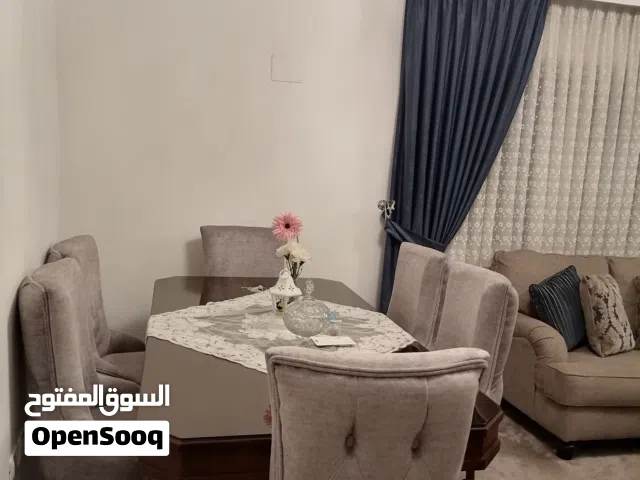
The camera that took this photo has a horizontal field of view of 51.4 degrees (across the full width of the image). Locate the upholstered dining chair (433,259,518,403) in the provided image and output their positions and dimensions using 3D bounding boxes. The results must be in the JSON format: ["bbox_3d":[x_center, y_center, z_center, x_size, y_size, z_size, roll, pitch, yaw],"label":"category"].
[{"bbox_3d":[0.376,0.629,2.691,0.610,1.010,0.505,1,8,-13],"label":"upholstered dining chair"}]

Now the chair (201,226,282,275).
[{"bbox_3d":[-0.407,0.466,3.656,0.505,1.010,0.610,1,8,-13],"label":"chair"}]

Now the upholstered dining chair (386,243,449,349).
[{"bbox_3d":[0.246,0.547,3.272,0.610,1.010,0.505,1,8,-13],"label":"upholstered dining chair"}]

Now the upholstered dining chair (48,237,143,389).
[{"bbox_3d":[-0.873,0.533,2.978,0.610,1.010,0.505,1,8,-13],"label":"upholstered dining chair"}]

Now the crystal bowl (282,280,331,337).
[{"bbox_3d":[-0.057,0.258,2.564,0.180,0.200,0.180,3,7,0],"label":"crystal bowl"}]

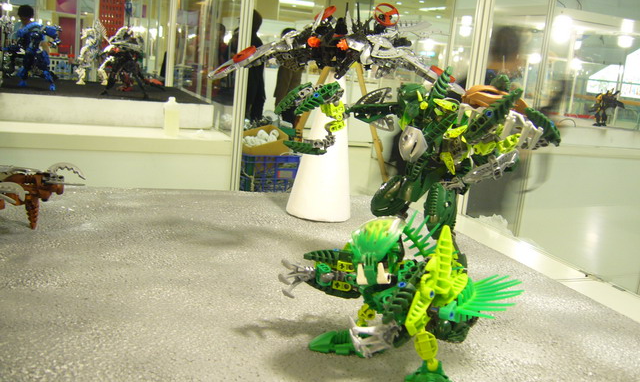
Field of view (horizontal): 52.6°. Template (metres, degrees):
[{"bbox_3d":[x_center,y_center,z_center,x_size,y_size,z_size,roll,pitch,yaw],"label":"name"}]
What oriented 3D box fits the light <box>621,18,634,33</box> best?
[{"bbox_3d":[1.901,-1.023,4.000,0.070,0.090,0.070,1,12,-23],"label":"light"}]

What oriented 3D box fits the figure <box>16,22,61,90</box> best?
[{"bbox_3d":[-1.055,-0.505,2.420,0.155,0.240,0.130,1,12,-21],"label":"figure"}]

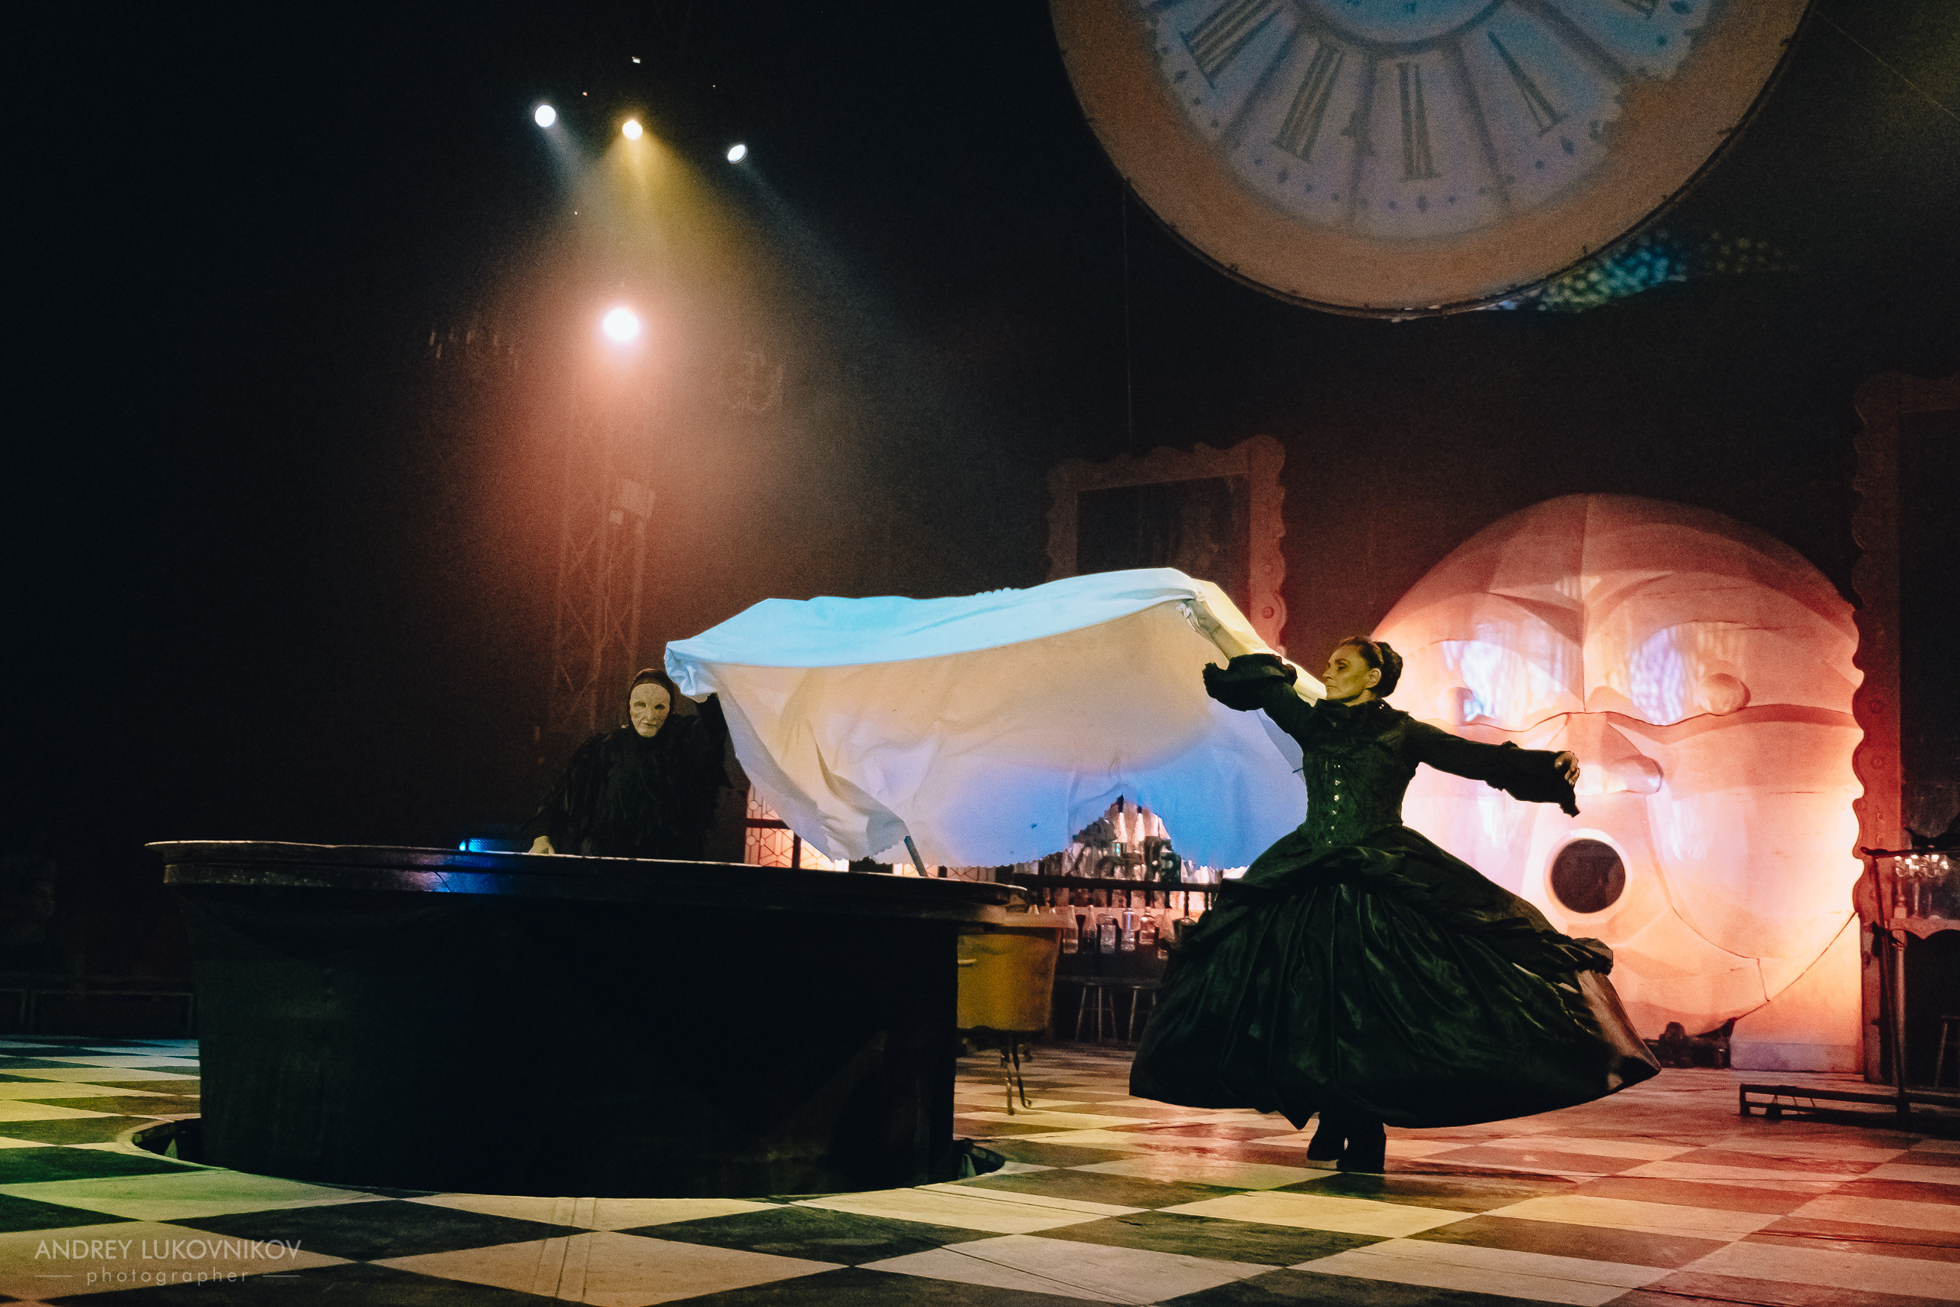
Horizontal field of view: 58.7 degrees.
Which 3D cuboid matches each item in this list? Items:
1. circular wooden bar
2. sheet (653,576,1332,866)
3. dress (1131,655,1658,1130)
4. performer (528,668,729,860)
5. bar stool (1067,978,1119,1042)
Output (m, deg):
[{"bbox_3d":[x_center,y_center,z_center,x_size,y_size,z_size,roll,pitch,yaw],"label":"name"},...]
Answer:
[{"bbox_3d":[-1.232,1.163,5.725,2.780,0.900,2.780,2,-10,0],"label":"circular wooden bar"},{"bbox_3d":[0.043,0.206,5.800,2.100,0.950,0.900,3,-10,-3],"label":"sheet"},{"bbox_3d":[1.335,0.804,5.699,1.620,1.720,1.200,-4,-11,31],"label":"dress"},{"bbox_3d":[-1.184,0.866,5.759,0.700,1.660,0.500,4,-10,-7],"label":"performer"},{"bbox_3d":[0.893,2.764,13.518,0.360,0.480,0.360,3,-10,-4],"label":"bar stool"}]

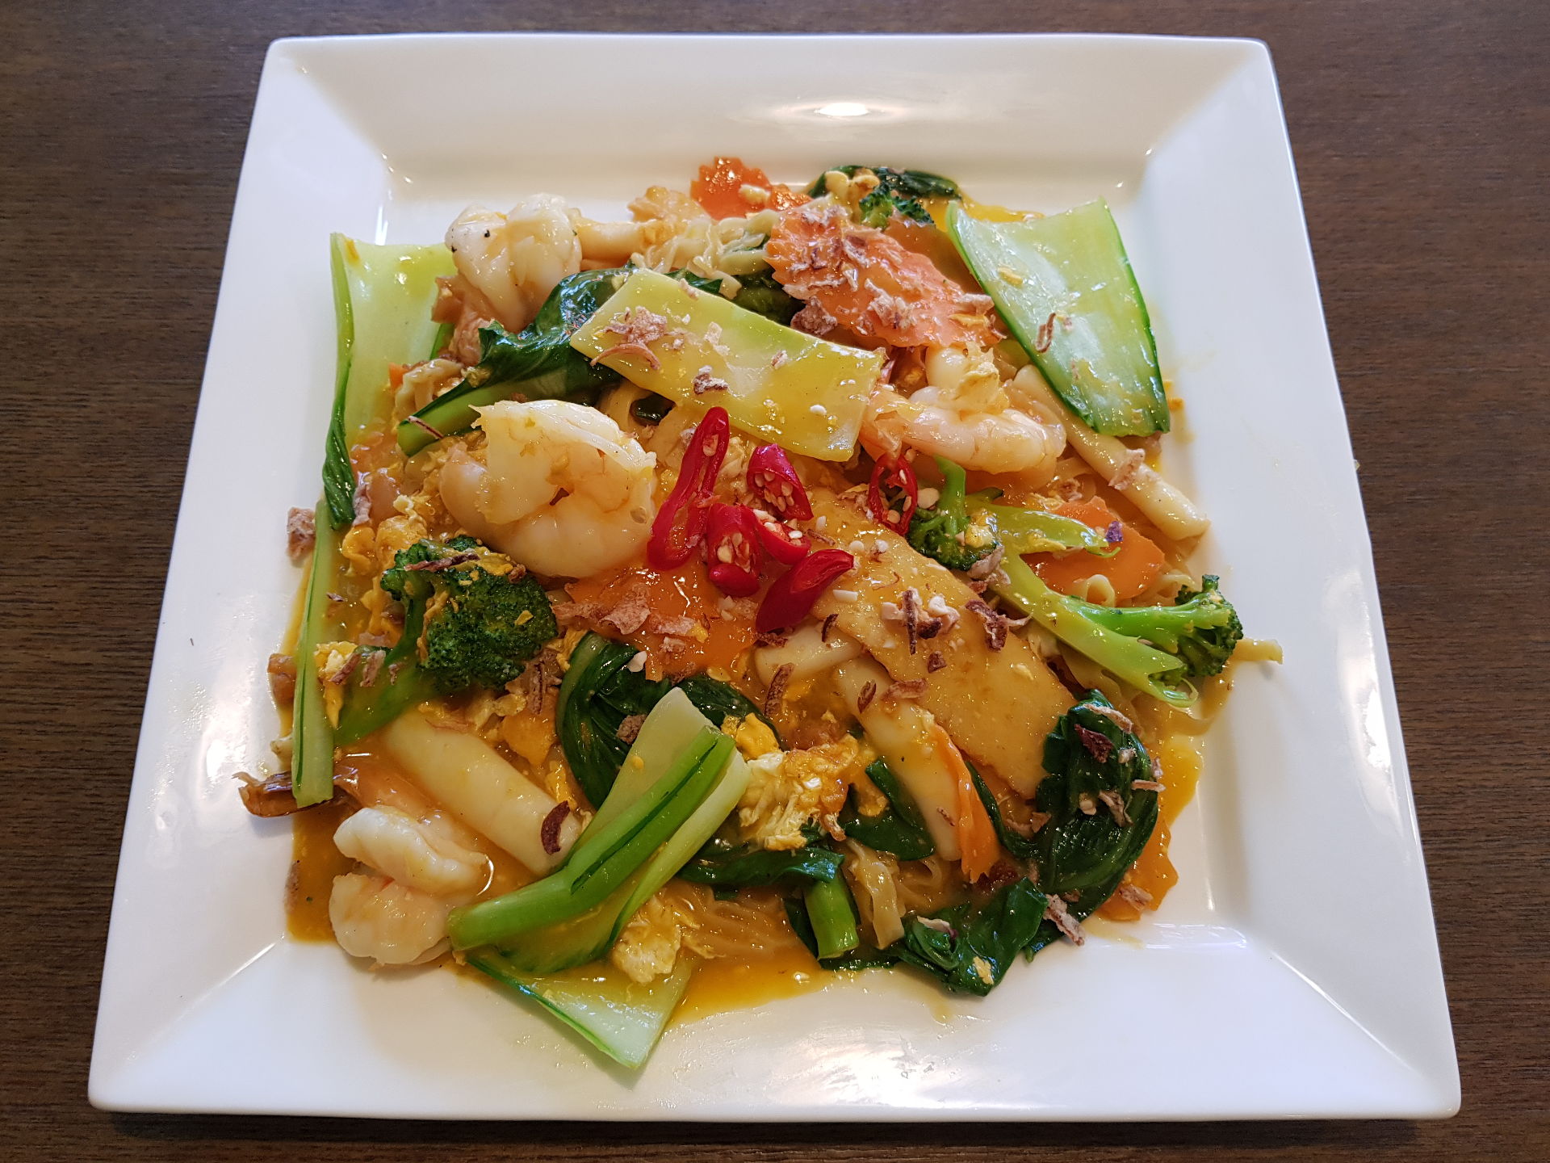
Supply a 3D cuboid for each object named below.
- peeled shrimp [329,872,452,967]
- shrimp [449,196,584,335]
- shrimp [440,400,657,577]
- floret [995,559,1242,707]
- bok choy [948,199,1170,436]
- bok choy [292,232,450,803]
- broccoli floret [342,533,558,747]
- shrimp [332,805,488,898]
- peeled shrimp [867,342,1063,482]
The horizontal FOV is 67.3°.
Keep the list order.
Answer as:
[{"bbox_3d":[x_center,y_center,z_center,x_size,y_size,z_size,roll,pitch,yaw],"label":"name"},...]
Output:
[{"bbox_3d":[-0.086,0.075,0.260,0.028,0.019,0.022,14,71,5],"label":"peeled shrimp"},{"bbox_3d":[-0.069,-0.084,0.306,0.036,0.024,0.036,0,71,0],"label":"shrimp"},{"bbox_3d":[-0.054,-0.022,0.275,0.051,0.024,0.046,0,71,0],"label":"shrimp"},{"bbox_3d":[0.079,0.010,0.271,0.059,0.024,0.033,9,71,3],"label":"floret"},{"bbox_3d":[0.070,-0.068,0.293,0.041,0.017,0.073,-8,71,-3],"label":"bok choy"},{"bbox_3d":[-0.099,-0.022,0.287,0.033,0.020,0.152,-3,71,-1],"label":"bok choy"},{"bbox_3d":[-0.077,0.012,0.269,0.056,0.032,0.040,-40,75,-13],"label":"broccoli floret"},{"bbox_3d":[-0.082,0.061,0.262,0.036,0.018,0.017,23,72,8],"label":"shrimp"},{"bbox_3d":[0.047,-0.043,0.284,0.049,0.024,0.035,9,71,3],"label":"peeled shrimp"}]

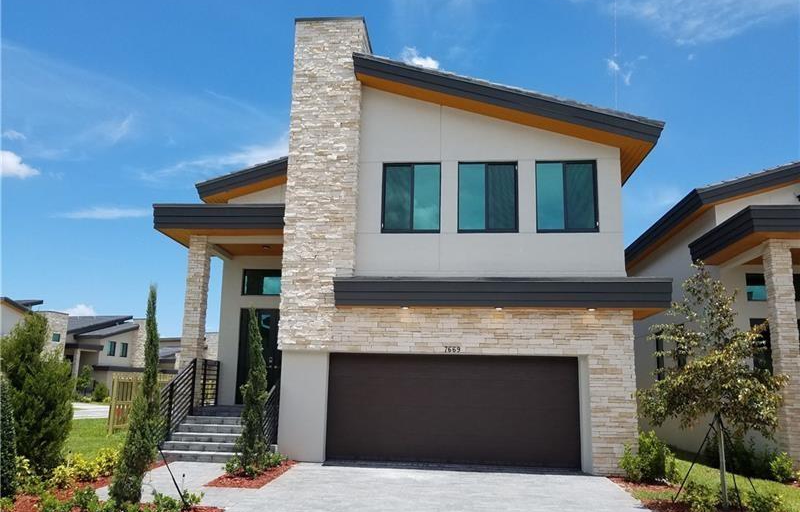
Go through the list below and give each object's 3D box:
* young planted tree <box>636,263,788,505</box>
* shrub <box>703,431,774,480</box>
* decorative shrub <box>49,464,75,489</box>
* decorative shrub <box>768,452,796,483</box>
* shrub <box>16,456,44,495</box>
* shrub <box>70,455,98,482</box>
[{"bbox_3d":[4.688,1.852,9.051,2.130,3.565,2.300,0,-11,6],"label":"young planted tree"},{"bbox_3d":[6.688,3.798,11.897,1.300,0.880,1.000,0,-12,6],"label":"shrub"},{"bbox_3d":[-5.167,3.315,9.186,0.420,0.340,0.420,0,-12,6],"label":"decorative shrub"},{"bbox_3d":[6.825,3.773,10.722,0.474,0.513,0.474,0,-11,6],"label":"decorative shrub"},{"bbox_3d":[-5.379,3.148,8.759,0.420,0.500,0.420,0,-12,6],"label":"shrub"},{"bbox_3d":[-5.128,3.398,9.781,0.460,0.400,0.460,0,-12,6],"label":"shrub"}]

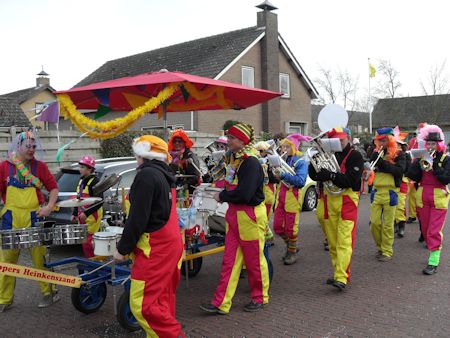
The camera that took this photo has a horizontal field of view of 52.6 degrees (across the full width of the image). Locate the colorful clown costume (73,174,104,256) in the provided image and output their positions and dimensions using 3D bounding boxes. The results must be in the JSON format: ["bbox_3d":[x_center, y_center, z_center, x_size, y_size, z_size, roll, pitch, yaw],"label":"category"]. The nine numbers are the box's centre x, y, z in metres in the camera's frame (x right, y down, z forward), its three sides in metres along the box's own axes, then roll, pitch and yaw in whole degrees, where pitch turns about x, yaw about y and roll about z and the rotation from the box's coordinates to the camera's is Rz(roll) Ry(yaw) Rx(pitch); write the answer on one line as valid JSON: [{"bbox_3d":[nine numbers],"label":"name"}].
[{"bbox_3d":[-1.726,0.730,5.714,0.450,1.250,0.380,2,4,43],"label":"colorful clown costume"}]

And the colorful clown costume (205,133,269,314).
[{"bbox_3d":[0.103,0.475,4.445,0.640,1.850,0.520,-3,3,-22],"label":"colorful clown costume"}]

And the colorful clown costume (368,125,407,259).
[{"bbox_3d":[2.228,0.346,6.241,0.540,1.800,0.460,0,4,30],"label":"colorful clown costume"}]

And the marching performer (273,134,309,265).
[{"bbox_3d":[0.894,0.411,6.213,0.500,1.740,0.500,-4,4,-44],"label":"marching performer"}]

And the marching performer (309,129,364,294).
[{"bbox_3d":[1.252,0.434,5.109,0.580,1.800,0.560,1,4,41],"label":"marching performer"}]

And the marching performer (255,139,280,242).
[{"bbox_3d":[0.621,0.395,7.153,0.450,1.680,0.500,-4,4,-44],"label":"marching performer"}]

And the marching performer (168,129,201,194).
[{"bbox_3d":[-0.538,0.411,6.049,0.550,1.830,0.450,-1,3,6],"label":"marching performer"}]

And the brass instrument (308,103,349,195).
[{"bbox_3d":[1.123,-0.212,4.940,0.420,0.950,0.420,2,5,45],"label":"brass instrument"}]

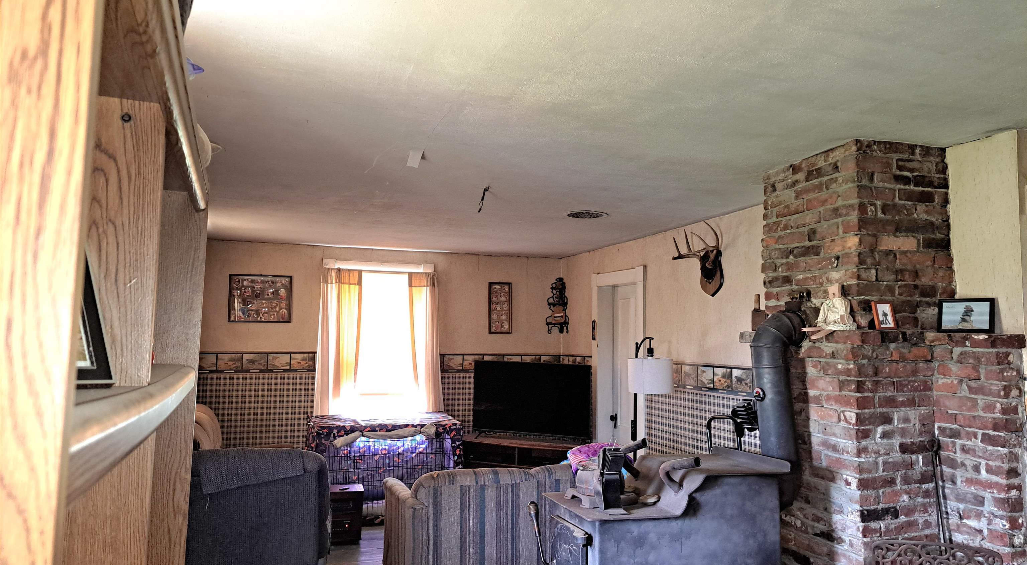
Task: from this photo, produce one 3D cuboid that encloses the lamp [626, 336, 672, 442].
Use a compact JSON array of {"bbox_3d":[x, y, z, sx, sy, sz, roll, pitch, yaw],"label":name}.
[{"bbox_3d":[0.918,1.124,5.020,0.320,1.480,0.460,4,-5,-38],"label":"lamp"}]

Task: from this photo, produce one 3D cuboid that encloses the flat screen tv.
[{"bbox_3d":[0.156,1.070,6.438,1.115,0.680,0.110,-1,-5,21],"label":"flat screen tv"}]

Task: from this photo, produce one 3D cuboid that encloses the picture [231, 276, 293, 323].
[{"bbox_3d":[-2.331,0.153,6.572,0.550,0.435,0.025,2,-5,-18],"label":"picture"}]

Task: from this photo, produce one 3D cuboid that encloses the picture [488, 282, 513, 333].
[{"bbox_3d":[-0.128,0.264,7.295,0.248,0.522,0.025,2,-5,-18],"label":"picture"}]

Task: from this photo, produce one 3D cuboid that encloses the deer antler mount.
[{"bbox_3d":[1.237,-0.153,4.823,0.280,0.500,0.370,2,-5,-18],"label":"deer antler mount"}]

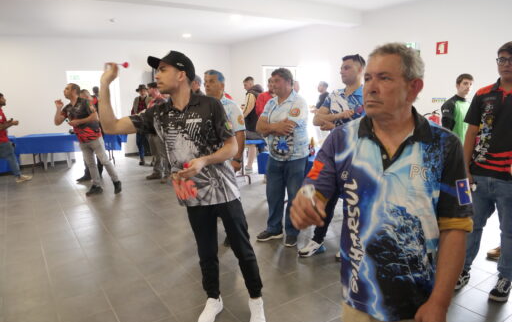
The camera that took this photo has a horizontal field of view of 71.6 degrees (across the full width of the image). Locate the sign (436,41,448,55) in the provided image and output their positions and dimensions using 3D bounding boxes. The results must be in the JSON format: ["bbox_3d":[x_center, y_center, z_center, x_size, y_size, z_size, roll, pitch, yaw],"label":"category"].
[{"bbox_3d":[3.191,-1.927,6.080,0.010,0.200,0.200,-7,11,-34],"label":"sign"}]

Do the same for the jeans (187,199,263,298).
[{"bbox_3d":[-0.207,0.543,2.262,0.460,0.790,0.280,1,9,13],"label":"jeans"}]

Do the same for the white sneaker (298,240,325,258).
[{"bbox_3d":[0.519,0.808,3.323,0.290,0.115,0.105,-5,11,-23],"label":"white sneaker"}]

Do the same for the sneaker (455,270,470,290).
[{"bbox_3d":[1.519,0.902,2.674,0.105,0.115,0.290,7,12,42],"label":"sneaker"}]

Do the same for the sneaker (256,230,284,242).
[{"bbox_3d":[0.139,0.750,3.696,0.290,0.115,0.105,-3,10,-13],"label":"sneaker"}]

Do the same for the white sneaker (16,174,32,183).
[{"bbox_3d":[-4.360,0.310,6.655,0.105,0.115,0.290,6,12,33],"label":"white sneaker"}]

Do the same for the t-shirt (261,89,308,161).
[{"bbox_3d":[0.281,-0.316,3.444,0.330,0.680,0.480,-10,12,-43],"label":"t-shirt"}]

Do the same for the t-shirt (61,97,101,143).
[{"bbox_3d":[-2.662,-0.594,5.416,0.510,0.670,0.350,-1,15,28],"label":"t-shirt"}]

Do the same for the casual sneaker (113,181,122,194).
[{"bbox_3d":[-2.195,0.410,5.648,0.105,0.115,0.275,-3,28,-12],"label":"casual sneaker"}]

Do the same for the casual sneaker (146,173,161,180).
[{"bbox_3d":[-1.903,0.274,6.662,0.290,0.115,0.105,-2,10,-4],"label":"casual sneaker"}]

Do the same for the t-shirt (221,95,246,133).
[{"bbox_3d":[-0.372,-0.311,3.620,0.540,0.720,0.300,5,11,29],"label":"t-shirt"}]

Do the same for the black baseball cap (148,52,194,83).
[{"bbox_3d":[-0.479,-0.520,2.002,0.270,0.150,0.180,5,4,-34],"label":"black baseball cap"}]

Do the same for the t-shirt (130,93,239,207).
[{"bbox_3d":[-0.409,-0.052,2.107,0.540,0.670,0.340,-5,9,19],"label":"t-shirt"}]

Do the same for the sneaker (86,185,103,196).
[{"bbox_3d":[-2.557,0.465,5.597,0.285,0.115,0.105,-9,13,-39],"label":"sneaker"}]

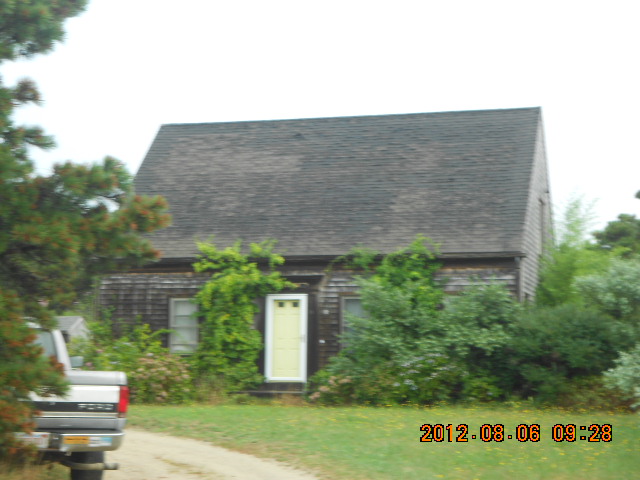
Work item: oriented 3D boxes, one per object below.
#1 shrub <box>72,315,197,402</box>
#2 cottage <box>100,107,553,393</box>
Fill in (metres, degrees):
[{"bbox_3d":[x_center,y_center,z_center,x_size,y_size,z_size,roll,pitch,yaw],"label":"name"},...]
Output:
[{"bbox_3d":[-4.101,2.569,30.547,2.700,1.765,2.100,0,-4,-8],"label":"shrub"},{"bbox_3d":[0.677,0.275,36.684,10.231,7.048,8.775,-1,-4,14],"label":"cottage"}]

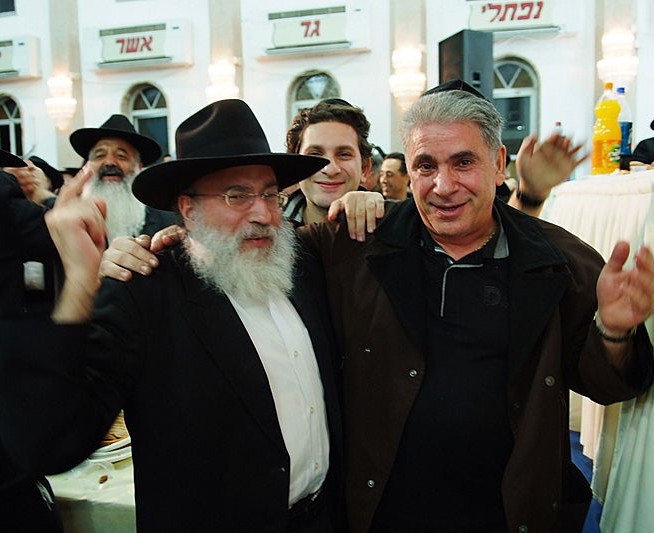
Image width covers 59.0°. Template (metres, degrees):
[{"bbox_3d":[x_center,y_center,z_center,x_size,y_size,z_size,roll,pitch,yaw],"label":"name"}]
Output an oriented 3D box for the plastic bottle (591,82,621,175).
[{"bbox_3d":[0.969,-0.469,1.996,0.090,0.320,0.090,-3,6,-20],"label":"plastic bottle"}]

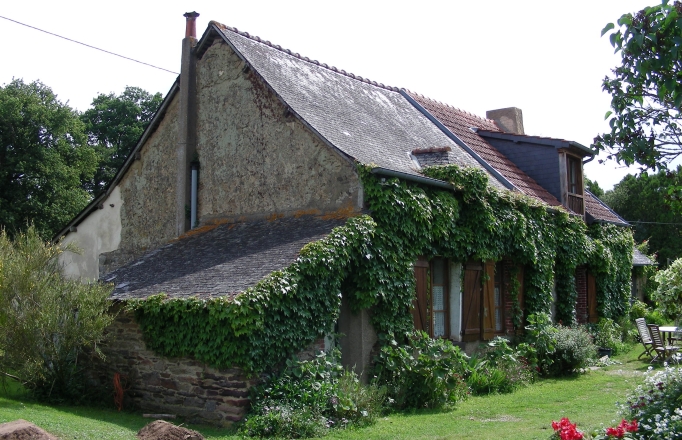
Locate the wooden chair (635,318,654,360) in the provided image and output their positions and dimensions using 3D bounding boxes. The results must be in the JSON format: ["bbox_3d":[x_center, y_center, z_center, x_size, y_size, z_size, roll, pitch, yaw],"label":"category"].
[{"bbox_3d":[7.555,2.941,18.400,0.640,1.040,0.520,-6,-9,40],"label":"wooden chair"}]

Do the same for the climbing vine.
[{"bbox_3d":[2.534,1.143,17.375,3.450,4.000,15.000,-6,-9,42],"label":"climbing vine"}]

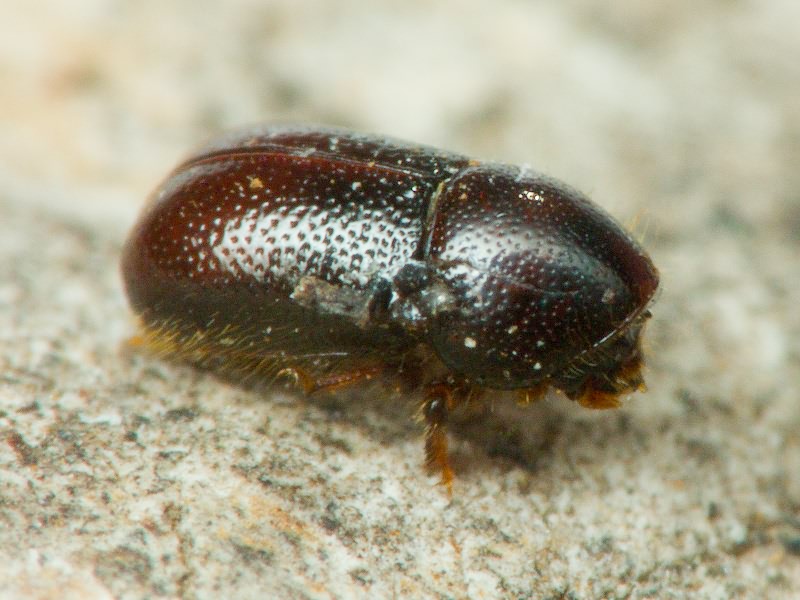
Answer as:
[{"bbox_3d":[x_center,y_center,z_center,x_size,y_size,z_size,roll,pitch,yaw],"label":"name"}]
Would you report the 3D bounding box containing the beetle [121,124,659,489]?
[{"bbox_3d":[0.000,0.000,0.041,0.005,0.002,0.002,10,32,17],"label":"beetle"}]

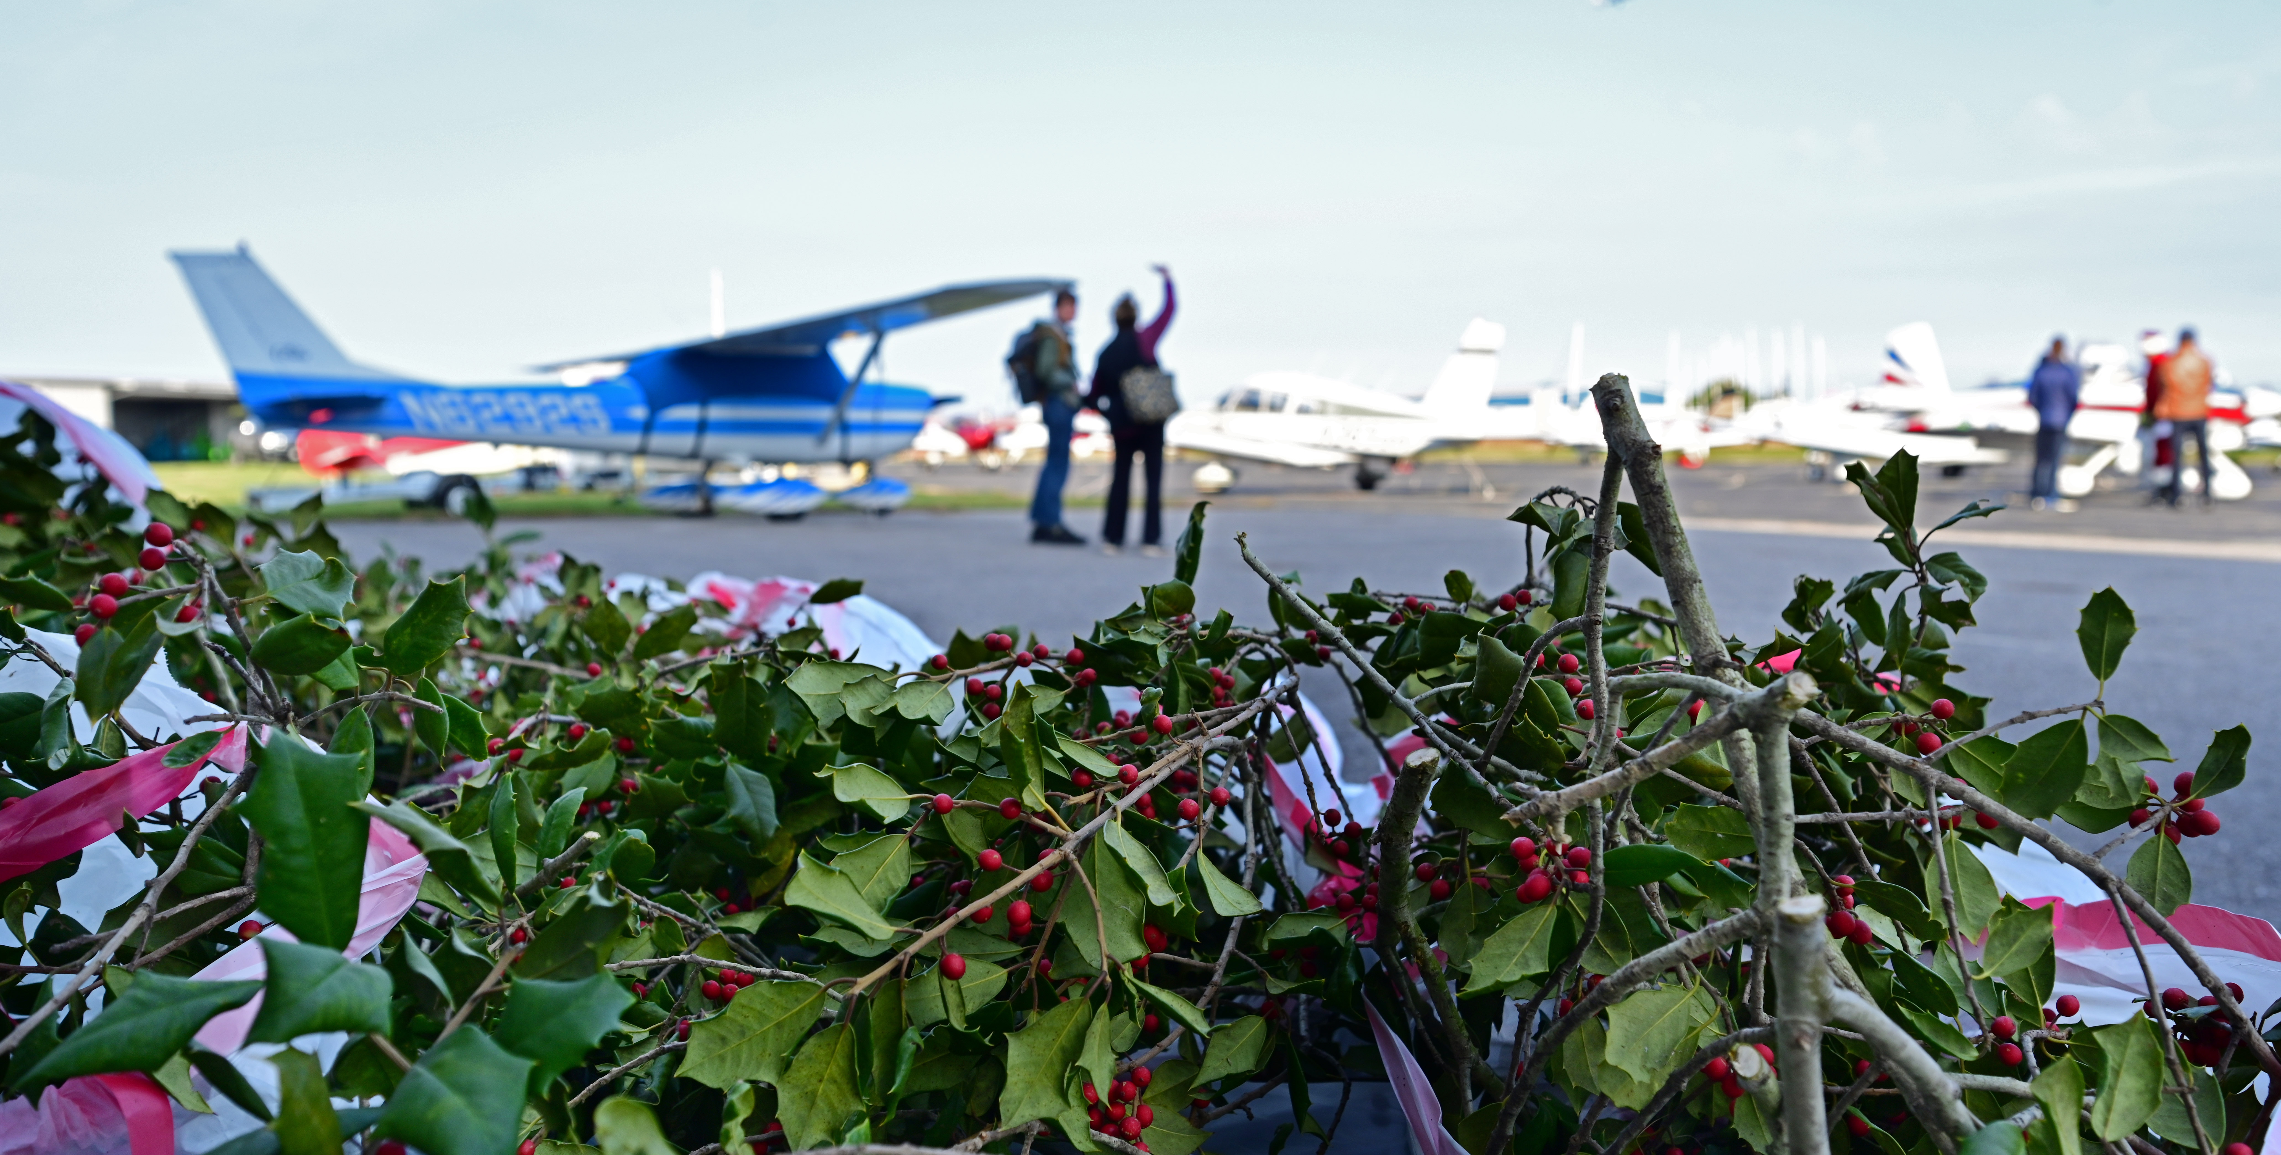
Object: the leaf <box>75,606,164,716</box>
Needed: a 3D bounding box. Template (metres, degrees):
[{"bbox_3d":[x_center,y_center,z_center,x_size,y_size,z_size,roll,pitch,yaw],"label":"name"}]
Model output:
[{"bbox_3d":[-0.310,0.026,0.540,0.025,0.040,0.013,27,-9,-11],"label":"leaf"}]

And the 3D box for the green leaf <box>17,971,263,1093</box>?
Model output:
[{"bbox_3d":[-0.290,0.132,0.514,0.029,0.013,0.070,37,35,28],"label":"green leaf"}]

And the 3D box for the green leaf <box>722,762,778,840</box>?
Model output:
[{"bbox_3d":[-0.187,0.107,0.850,0.025,0.043,0.010,-31,-14,5],"label":"green leaf"}]

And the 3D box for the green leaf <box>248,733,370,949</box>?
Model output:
[{"bbox_3d":[-0.248,0.079,0.530,0.036,0.066,0.014,-9,-9,-7],"label":"green leaf"}]

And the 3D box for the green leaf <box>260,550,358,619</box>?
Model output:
[{"bbox_3d":[-0.399,0.003,0.850,0.044,0.037,0.013,-6,-26,-9],"label":"green leaf"}]

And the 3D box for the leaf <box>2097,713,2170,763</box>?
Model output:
[{"bbox_3d":[0.394,0.064,0.704,0.008,0.018,0.037,-13,35,-28],"label":"leaf"}]

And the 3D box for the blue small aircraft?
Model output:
[{"bbox_3d":[-4.850,-1.770,16.400,7.250,2.500,10.000,-4,5,-36],"label":"blue small aircraft"}]

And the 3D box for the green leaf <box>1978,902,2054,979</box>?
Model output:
[{"bbox_3d":[0.347,0.144,0.704,0.022,0.038,0.009,47,-4,41],"label":"green leaf"}]

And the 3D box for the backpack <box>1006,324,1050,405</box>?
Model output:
[{"bbox_3d":[-0.778,-1.501,12.500,0.270,0.500,0.340,1,5,13],"label":"backpack"}]

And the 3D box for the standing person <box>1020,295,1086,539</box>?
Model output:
[{"bbox_3d":[-0.620,-1.123,12.601,0.450,1.790,0.520,1,5,7],"label":"standing person"}]

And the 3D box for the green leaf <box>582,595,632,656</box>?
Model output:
[{"bbox_3d":[-0.310,0.028,1.030,0.030,0.040,0.011,-8,-21,-5],"label":"green leaf"}]

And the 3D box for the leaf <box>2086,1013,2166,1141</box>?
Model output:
[{"bbox_3d":[0.350,0.178,0.630,0.024,0.044,0.012,-1,-31,49],"label":"leaf"}]

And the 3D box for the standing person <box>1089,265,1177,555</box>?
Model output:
[{"bbox_3d":[-0.045,-1.073,11.300,0.530,1.830,0.450,1,5,14],"label":"standing person"}]

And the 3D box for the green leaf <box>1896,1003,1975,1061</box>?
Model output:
[{"bbox_3d":[0.320,0.183,0.714,0.018,0.008,0.036,-21,35,-27],"label":"green leaf"}]

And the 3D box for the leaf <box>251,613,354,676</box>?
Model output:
[{"bbox_3d":[-0.274,0.022,0.580,0.039,0.023,0.011,-11,-42,18],"label":"leaf"}]

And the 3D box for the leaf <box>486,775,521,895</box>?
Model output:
[{"bbox_3d":[-0.291,0.116,0.810,0.011,0.056,0.022,-5,8,-40],"label":"leaf"}]

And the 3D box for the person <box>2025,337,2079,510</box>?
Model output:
[{"bbox_3d":[9.250,-1.542,17.934,0.550,1.760,0.360,2,5,24],"label":"person"}]

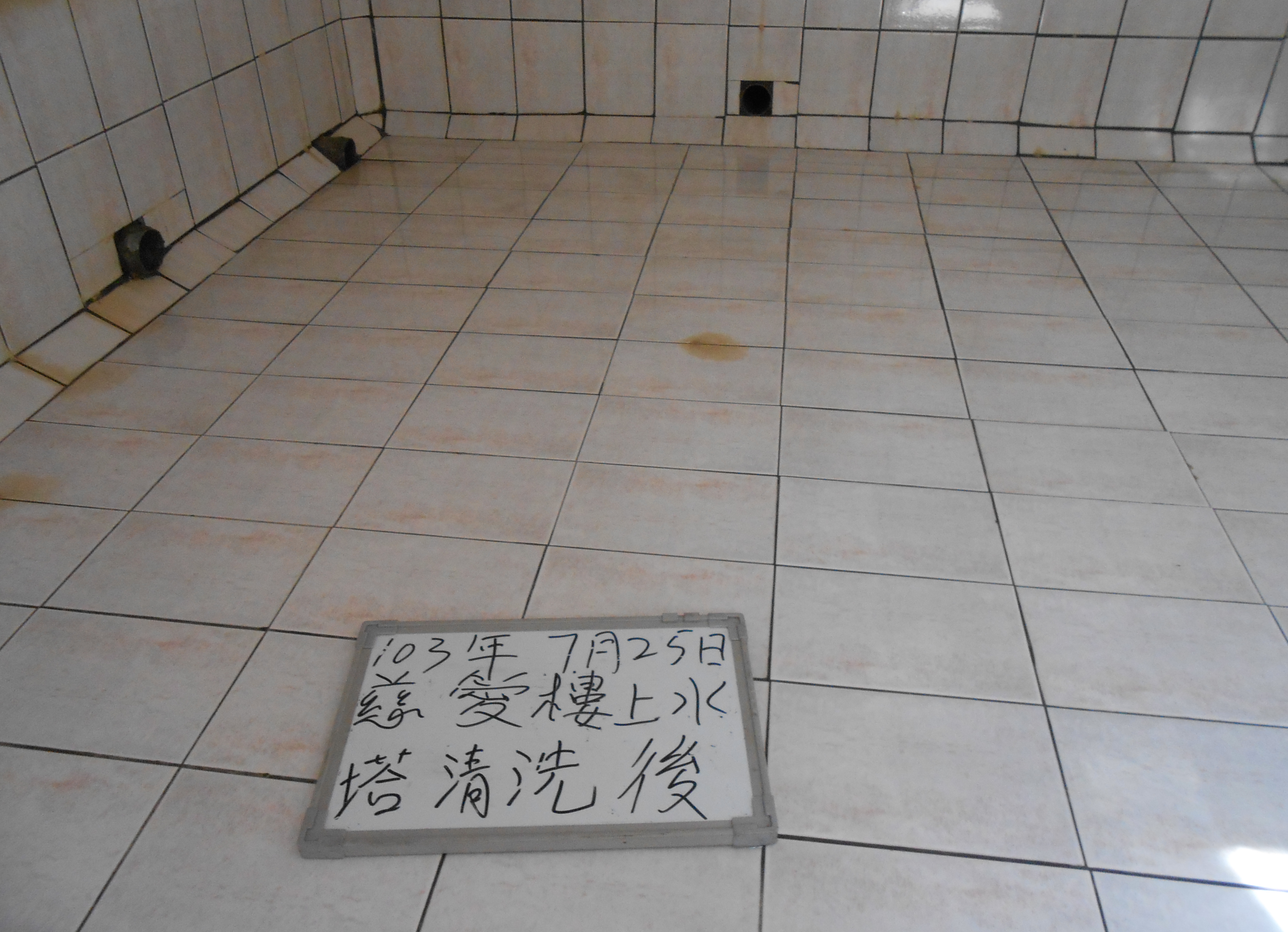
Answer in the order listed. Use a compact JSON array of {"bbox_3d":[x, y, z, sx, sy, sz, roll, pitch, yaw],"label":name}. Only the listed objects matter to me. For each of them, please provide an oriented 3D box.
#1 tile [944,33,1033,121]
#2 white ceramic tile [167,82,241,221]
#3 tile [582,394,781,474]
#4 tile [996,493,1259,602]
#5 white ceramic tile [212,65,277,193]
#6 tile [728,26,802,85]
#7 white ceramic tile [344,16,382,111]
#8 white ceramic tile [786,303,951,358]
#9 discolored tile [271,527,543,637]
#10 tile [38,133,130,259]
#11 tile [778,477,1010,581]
[{"bbox_3d":[0.919,-1.029,2.572,0.198,0.221,0.010,4,35,7],"label":"tile"},{"bbox_3d":[-0.958,-0.678,2.100,0.010,0.254,0.197,4,35,7],"label":"white ceramic tile"},{"bbox_3d":[0.062,-0.046,1.524,0.300,0.010,0.199,4,35,7],"label":"tile"},{"bbox_3d":[0.635,0.110,1.296,0.300,0.010,0.198,4,35,7],"label":"tile"},{"bbox_3d":[-0.930,-0.791,2.259,0.010,0.257,0.200,4,35,7],"label":"white ceramic tile"},{"bbox_3d":[0.336,-1.132,2.665,0.200,0.141,0.010,4,35,6],"label":"tile"},{"bbox_3d":[-0.801,-1.141,2.764,0.083,0.255,0.010,-14,37,-18],"label":"white ceramic tile"},{"bbox_3d":[0.418,-0.253,1.818,0.300,0.010,0.198,4,35,7],"label":"white ceramic tile"},{"bbox_3d":[-0.291,0.156,1.232,0.298,0.010,0.197,4,35,7],"label":"discolored tile"},{"bbox_3d":[-1.015,-0.494,1.759,0.010,0.165,0.193,4,35,7],"label":"tile"},{"bbox_3d":[0.335,0.088,1.333,0.300,0.010,0.198,4,35,7],"label":"tile"}]

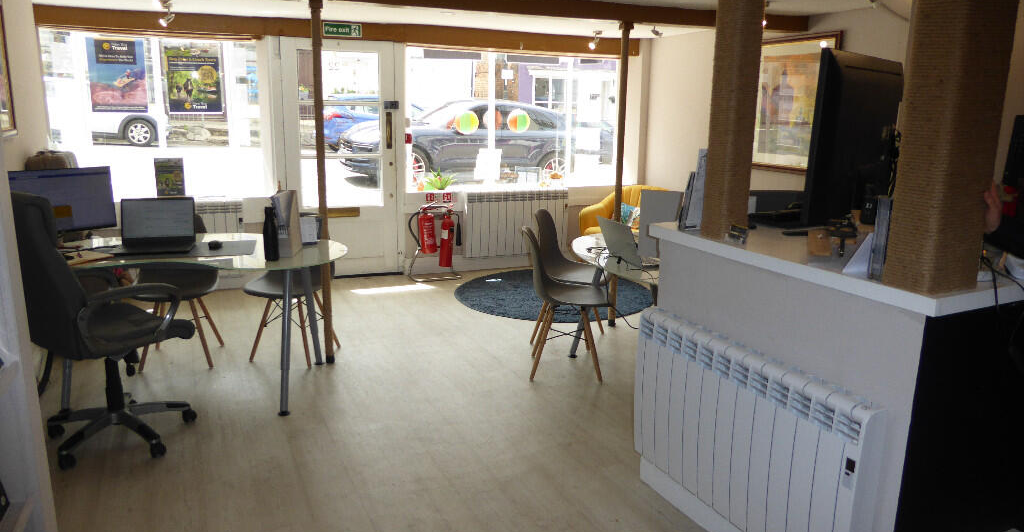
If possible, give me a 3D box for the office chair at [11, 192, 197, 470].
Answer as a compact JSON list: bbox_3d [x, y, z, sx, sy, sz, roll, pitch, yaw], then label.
[{"bbox_3d":[-1.783,0.233,3.099,0.660,1.130,0.700,10,16,37],"label":"office chair"}]

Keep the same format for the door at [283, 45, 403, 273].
[{"bbox_3d":[-1.414,-0.850,5.885,0.898,1.949,0.060,-4,14,-19],"label":"door"}]

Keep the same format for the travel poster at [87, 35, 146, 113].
[{"bbox_3d":[-3.087,-1.499,5.556,0.400,0.570,0.020,-5,14,-23],"label":"travel poster"}]

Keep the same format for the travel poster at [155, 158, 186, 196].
[{"bbox_3d":[-2.661,-0.691,5.511,0.205,0.300,0.030,-2,13,-12],"label":"travel poster"}]

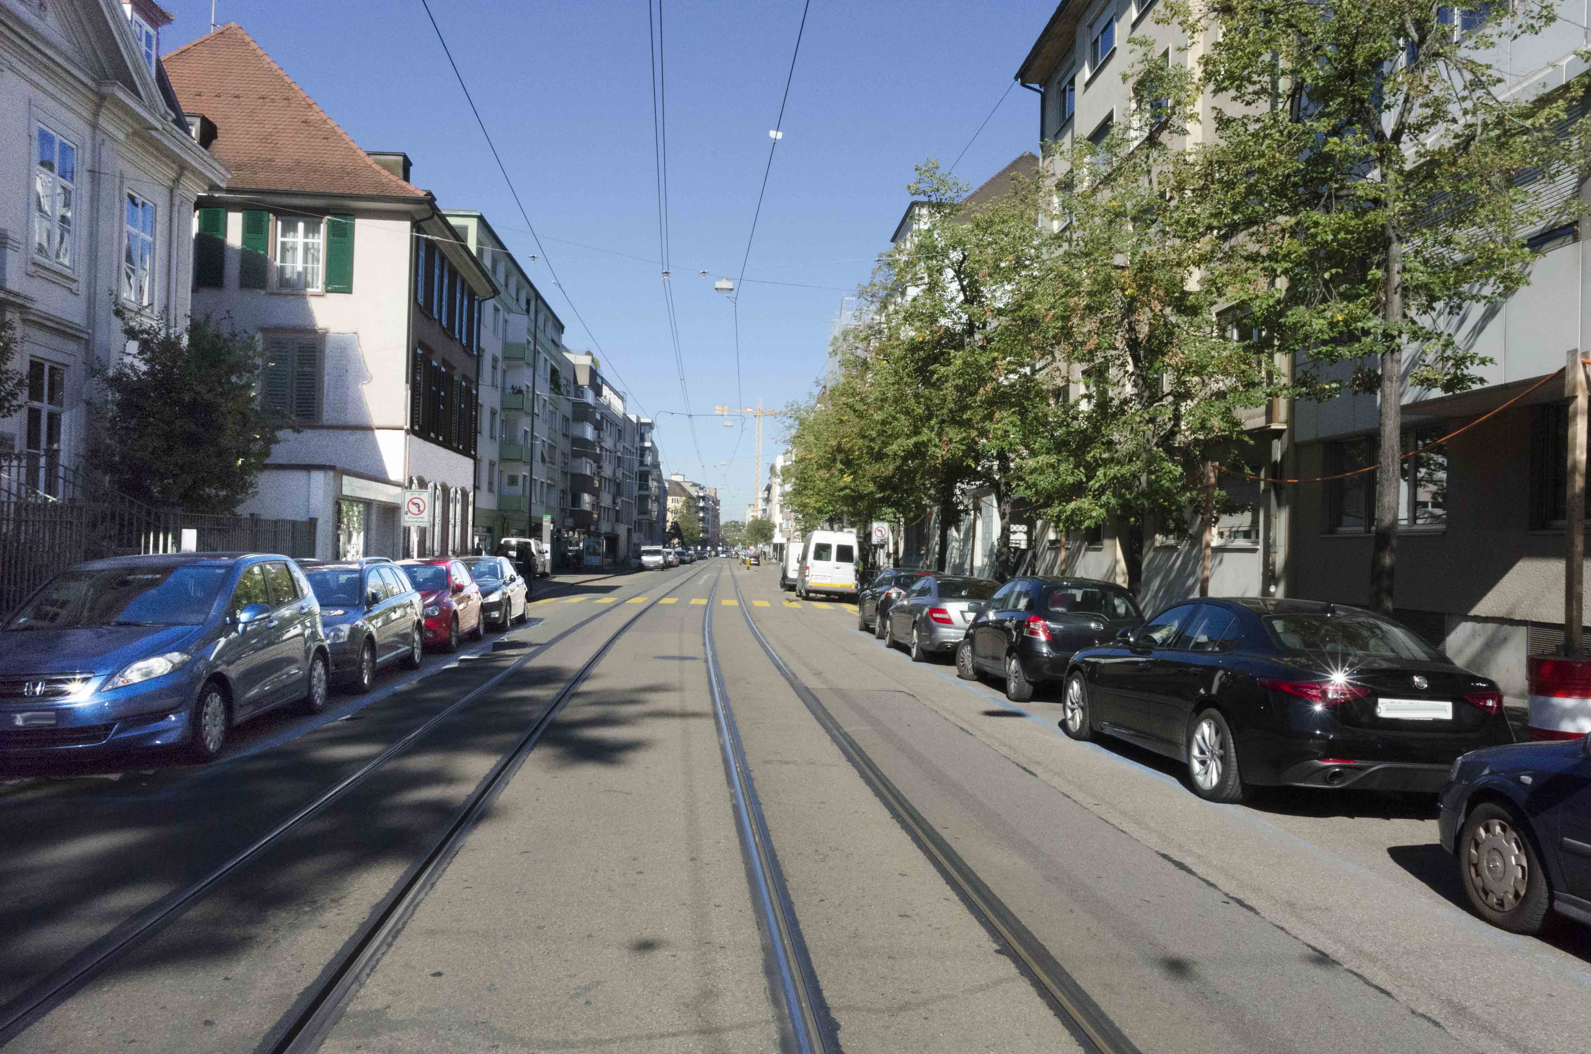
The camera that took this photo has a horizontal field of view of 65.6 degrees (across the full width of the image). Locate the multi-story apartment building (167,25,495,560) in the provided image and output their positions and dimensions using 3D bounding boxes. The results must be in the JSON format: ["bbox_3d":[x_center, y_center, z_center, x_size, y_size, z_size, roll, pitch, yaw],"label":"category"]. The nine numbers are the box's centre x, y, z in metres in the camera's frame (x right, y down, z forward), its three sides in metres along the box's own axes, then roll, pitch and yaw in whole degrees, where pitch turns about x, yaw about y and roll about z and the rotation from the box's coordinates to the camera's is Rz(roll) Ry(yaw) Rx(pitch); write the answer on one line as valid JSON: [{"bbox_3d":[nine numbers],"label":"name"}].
[{"bbox_3d":[-15.900,-6.143,36.400,12.200,16.400,11.200,1,-1,-5],"label":"multi-story apartment building"}]

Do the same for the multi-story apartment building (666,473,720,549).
[{"bbox_3d":[-29.000,-2.912,350.000,16.000,23.000,26.000,1,-1,-3],"label":"multi-story apartment building"}]

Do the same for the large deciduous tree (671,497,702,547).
[{"bbox_3d":[-15.866,0.171,179.912,4.600,9.219,4.600,1,-1,-5],"label":"large deciduous tree"}]

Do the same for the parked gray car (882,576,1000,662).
[{"bbox_3d":[2.630,1.467,20.550,1.780,1.420,4.580,1,-1,-5],"label":"parked gray car"}]

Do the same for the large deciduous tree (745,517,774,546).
[{"bbox_3d":[-4.655,1.719,159.944,3.900,5.856,3.900,1,-1,-5],"label":"large deciduous tree"}]

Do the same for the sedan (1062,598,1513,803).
[{"bbox_3d":[3.747,1.297,10.238,1.860,1.436,4.640,1,-1,-5],"label":"sedan"}]

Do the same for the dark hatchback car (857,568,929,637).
[{"bbox_3d":[2.457,1.579,26.533,1.740,1.480,4.100,1,-1,-5],"label":"dark hatchback car"}]

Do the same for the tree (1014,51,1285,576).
[{"bbox_3d":[5.000,-2.425,17.600,4.000,9.000,4.000,1,-1,-5],"label":"tree"}]

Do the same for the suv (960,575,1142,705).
[{"bbox_3d":[3.400,1.372,16.218,1.700,1.520,3.800,1,-1,-5],"label":"suv"}]

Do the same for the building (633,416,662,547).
[{"bbox_3d":[-23.827,-4.230,153.525,13.000,16.591,26.000,1,-1,-5],"label":"building"}]

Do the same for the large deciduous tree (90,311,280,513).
[{"bbox_3d":[-10.400,-0.934,21.000,3.200,5.500,3.200,1,-1,-5],"label":"large deciduous tree"}]

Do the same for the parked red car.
[{"bbox_3d":[-6.359,1.245,20.862,1.740,1.470,4.100,1,-1,-5],"label":"parked red car"}]

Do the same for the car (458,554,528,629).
[{"bbox_3d":[-6.600,1.336,25.800,1.730,1.460,4.000,1,-1,-4],"label":"car"}]

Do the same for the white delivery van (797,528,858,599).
[{"bbox_3d":[1.220,1.494,47.700,1.950,2.570,5.500,1,-1,-3],"label":"white delivery van"}]

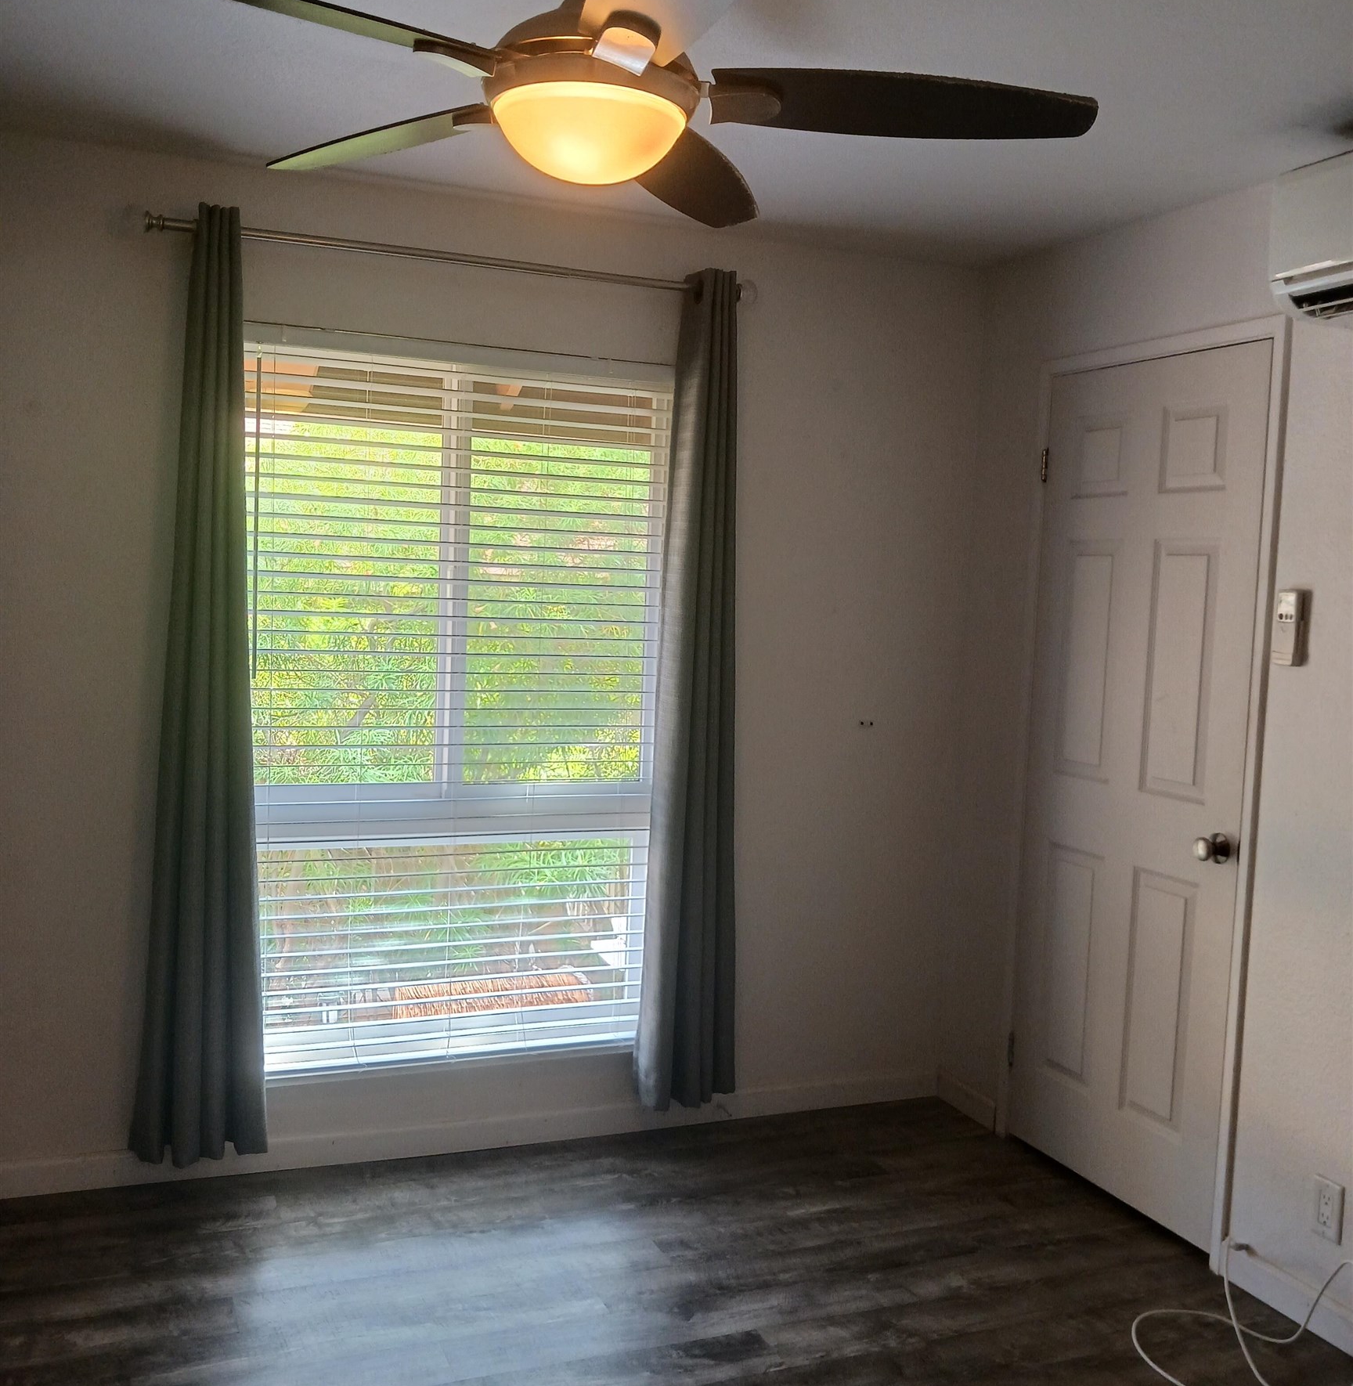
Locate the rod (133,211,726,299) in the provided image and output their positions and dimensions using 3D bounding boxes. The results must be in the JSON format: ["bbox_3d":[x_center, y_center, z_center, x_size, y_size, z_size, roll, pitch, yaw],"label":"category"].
[{"bbox_3d":[-0.503,-1.032,3.362,1.460,0.050,0.060,0,5,-22],"label":"rod"}]

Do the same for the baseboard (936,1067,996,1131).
[{"bbox_3d":[0.830,1.156,4.027,0.014,0.084,0.288,0,5,-22],"label":"baseboard"}]

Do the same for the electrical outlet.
[{"bbox_3d":[1.312,1.041,2.833,0.008,0.116,0.071,0,5,-22],"label":"electrical outlet"}]

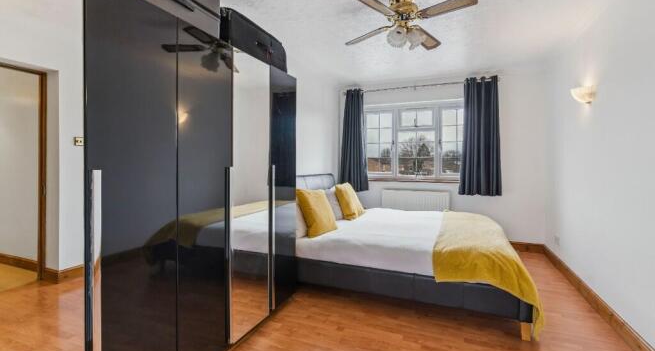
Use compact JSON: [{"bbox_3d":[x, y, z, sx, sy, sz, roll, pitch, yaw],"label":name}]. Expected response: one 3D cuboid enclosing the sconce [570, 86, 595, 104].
[{"bbox_3d":[2.318,-0.738,2.819,0.130,0.165,0.250,1,3,23],"label":"sconce"}]

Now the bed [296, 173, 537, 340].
[{"bbox_3d":[0.711,0.557,3.219,2.140,1.050,1.620,1,3,23],"label":"bed"}]

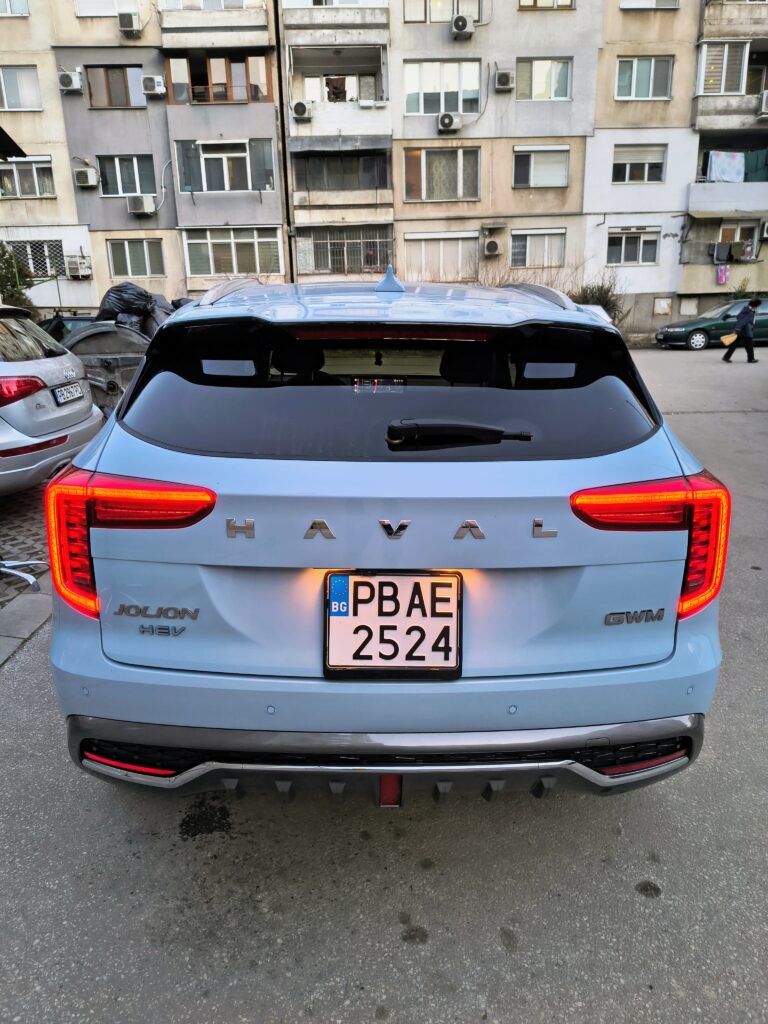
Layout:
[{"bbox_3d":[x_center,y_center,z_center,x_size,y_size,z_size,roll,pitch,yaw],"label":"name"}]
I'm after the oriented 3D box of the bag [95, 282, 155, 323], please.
[{"bbox_3d":[-2.715,-2.197,7.119,0.580,0.430,0.520,-1,16,0],"label":"bag"}]

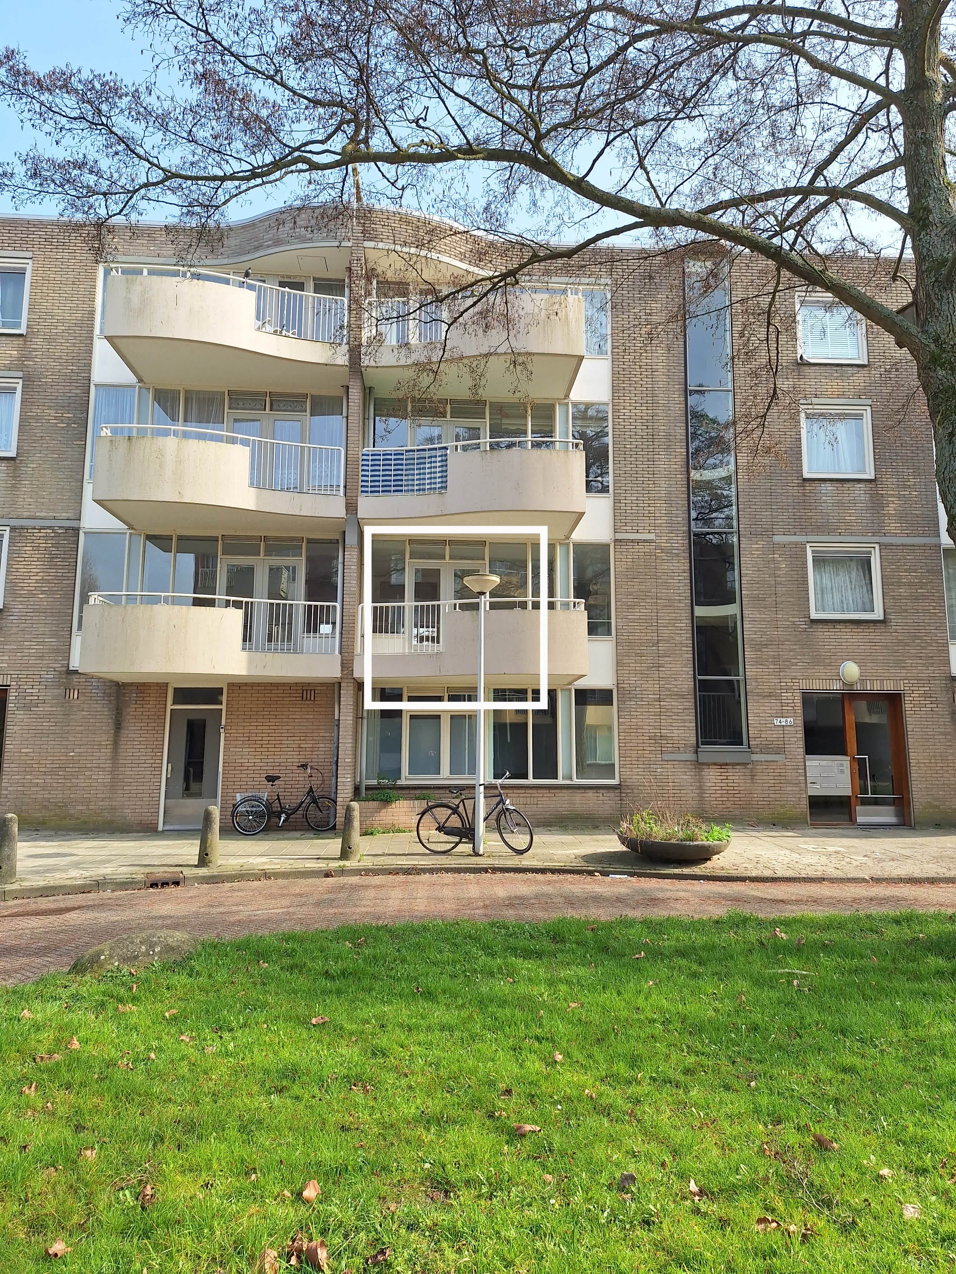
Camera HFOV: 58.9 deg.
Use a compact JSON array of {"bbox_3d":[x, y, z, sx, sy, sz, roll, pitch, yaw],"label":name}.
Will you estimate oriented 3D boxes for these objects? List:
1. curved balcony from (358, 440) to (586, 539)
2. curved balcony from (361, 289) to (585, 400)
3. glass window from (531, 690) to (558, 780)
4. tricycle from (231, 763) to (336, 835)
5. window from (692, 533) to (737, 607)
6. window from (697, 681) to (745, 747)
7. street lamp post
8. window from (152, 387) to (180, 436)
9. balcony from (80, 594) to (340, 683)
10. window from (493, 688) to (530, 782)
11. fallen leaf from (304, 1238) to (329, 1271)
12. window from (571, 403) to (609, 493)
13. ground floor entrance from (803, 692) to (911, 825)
[{"bbox_3d":[-0.151,-2.570,14.704,3.776,1.260,1.622,1,-8,-3],"label":"curved balcony"},{"bbox_3d":[-0.143,-5.281,15.105,3.800,1.270,1.760,1,-8,-5],"label":"curved balcony"},{"bbox_3d":[1.189,1.715,14.981,0.497,1.637,0.100,1,-8,-3],"label":"glass window"},{"bbox_3d":[-3.209,2.732,14.369,1.780,1.138,0.750,2,-8,-14],"label":"tricycle"},{"bbox_3d":[4.423,-1.249,15.805,0.854,1.424,0.120,1,-8,-4],"label":"window"},{"bbox_3d":[4.439,1.376,15.438,0.890,1.213,0.120,1,-8,-4],"label":"window"},{"bbox_3d":[0.048,1.076,12.424,0.560,4.123,0.560,0,-8,0],"label":"street lamp post"},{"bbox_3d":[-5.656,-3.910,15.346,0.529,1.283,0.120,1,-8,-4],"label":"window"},{"bbox_3d":[-4.193,0.092,13.953,3.870,1.210,1.850,1,-8,-4],"label":"balcony"},{"bbox_3d":[0.585,1.711,14.944,0.662,1.633,0.100,1,-8,-3],"label":"window"},{"bbox_3d":[-0.481,1.841,2.527,0.075,0.050,0.080,2,-9,-10],"label":"fallen leaf"},{"bbox_3d":[2.099,-3.542,15.868,0.717,1.751,0.120,1,-8,-4],"label":"window"},{"bbox_3d":[7.059,2.282,15.899,1.980,2.460,0.350,1,-8,-3],"label":"ground floor entrance"}]

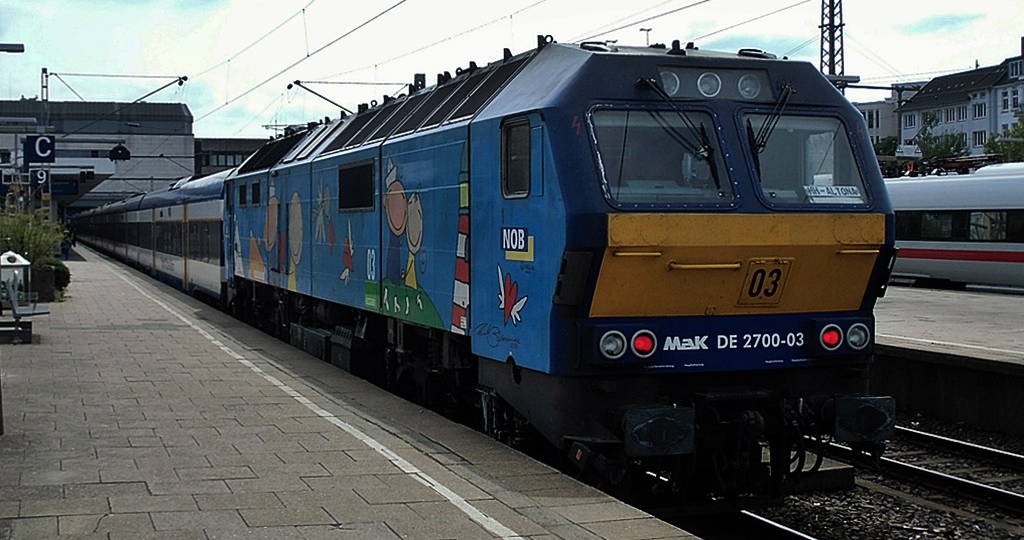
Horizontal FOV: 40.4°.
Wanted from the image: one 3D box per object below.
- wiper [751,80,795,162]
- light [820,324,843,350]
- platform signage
[{"bbox_3d":[2.129,-1.183,11.165,0.500,0.800,0.100,-1,-25,-19],"label":"wiper"},{"bbox_3d":[2.557,0.540,11.139,0.200,0.200,0.080,-1,2,-19],"label":"light"},{"bbox_3d":[-15.051,-3.835,44.428,0.870,0.860,0.130,-1,2,-19],"label":"platform signage"}]

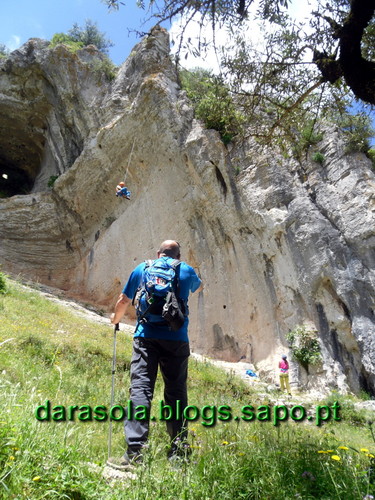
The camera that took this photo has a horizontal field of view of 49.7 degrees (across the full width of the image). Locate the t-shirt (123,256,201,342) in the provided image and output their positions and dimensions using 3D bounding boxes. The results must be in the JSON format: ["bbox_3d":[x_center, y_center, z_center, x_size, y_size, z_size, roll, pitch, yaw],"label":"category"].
[{"bbox_3d":[-0.203,0.386,3.150,0.610,0.660,0.370,1,-14,2],"label":"t-shirt"}]

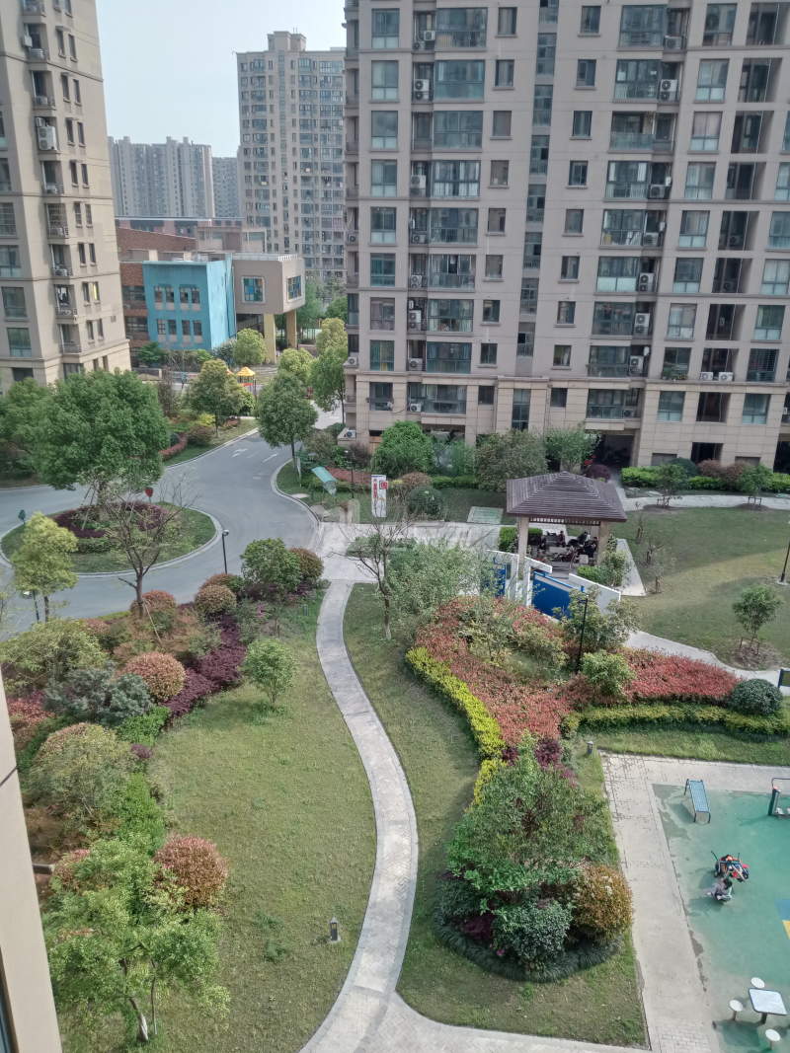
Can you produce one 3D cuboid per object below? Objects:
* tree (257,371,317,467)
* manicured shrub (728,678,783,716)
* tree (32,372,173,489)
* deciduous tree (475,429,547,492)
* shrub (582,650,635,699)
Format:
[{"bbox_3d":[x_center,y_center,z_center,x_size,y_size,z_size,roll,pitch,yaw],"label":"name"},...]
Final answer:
[{"bbox_3d":[-7.319,-7.130,58.242,4.100,7.100,4.000,1,20,0],"label":"tree"},{"bbox_3d":[13.154,6.248,31.182,1.850,1.200,1.800,1,20,0],"label":"manicured shrub"},{"bbox_3d":[-16.145,-4.269,47.732,7.200,8.700,7.000,1,20,0],"label":"tree"},{"bbox_3d":[7.619,-4.374,55.864,4.650,4.000,4.400,1,20,0],"label":"deciduous tree"},{"bbox_3d":[7.868,5.604,31.536,1.910,1.900,1.910,1,20,0],"label":"shrub"}]

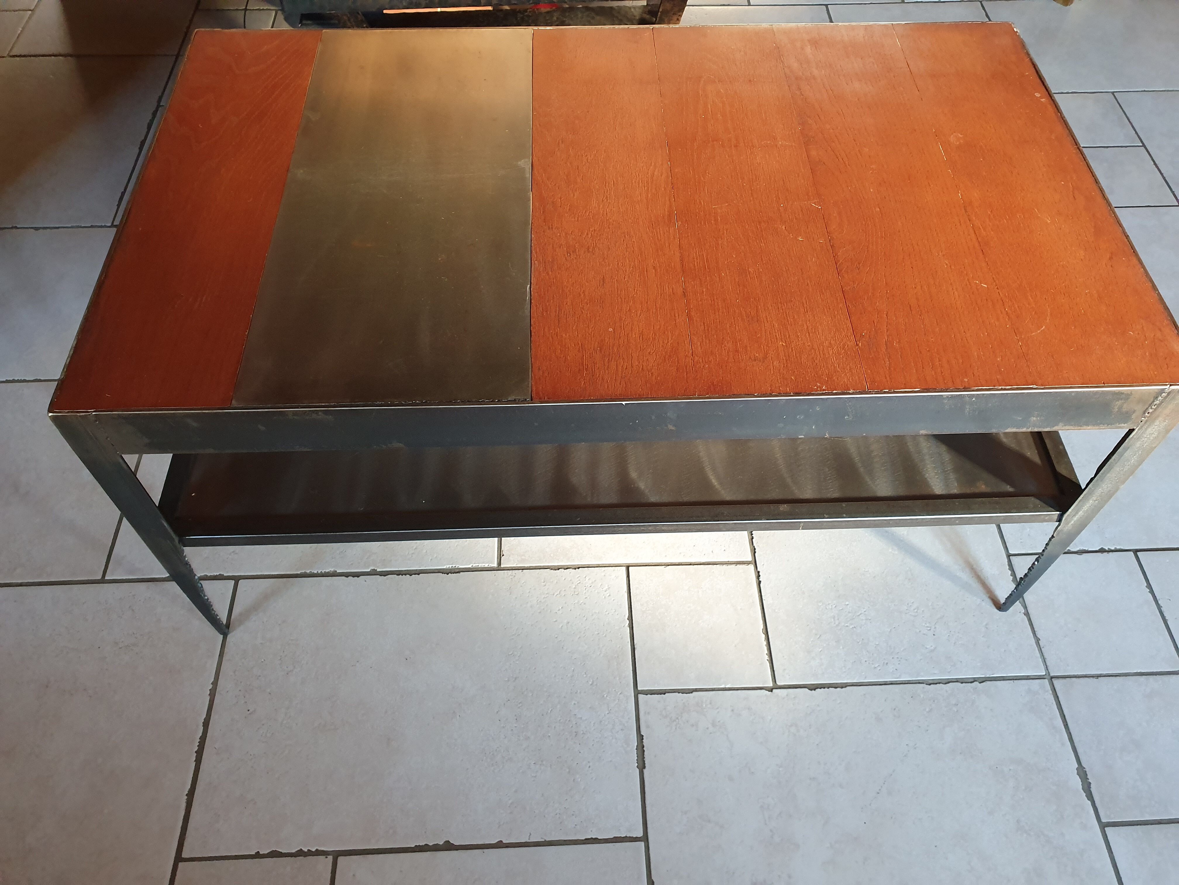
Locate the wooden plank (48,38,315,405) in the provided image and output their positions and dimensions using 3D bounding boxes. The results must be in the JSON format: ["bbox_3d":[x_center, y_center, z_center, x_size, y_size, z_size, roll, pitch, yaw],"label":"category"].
[{"bbox_3d":[-0.374,-0.247,0.883,0.143,0.020,0.548,-2,55,-2],"label":"wooden plank"}]

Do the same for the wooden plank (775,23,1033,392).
[{"bbox_3d":[0.294,-0.263,0.900,0.140,0.020,0.544,-1,55,-1],"label":"wooden plank"}]

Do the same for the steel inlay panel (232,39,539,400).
[{"bbox_3d":[-0.179,-0.255,0.881,0.244,0.005,0.546,-2,55,-2],"label":"steel inlay panel"}]

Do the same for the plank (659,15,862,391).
[{"bbox_3d":[0.152,-0.259,0.896,0.144,0.020,0.545,-1,55,-1],"label":"plank"}]

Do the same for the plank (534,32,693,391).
[{"bbox_3d":[0.012,-0.254,0.892,0.137,0.020,0.546,-1,55,-1],"label":"plank"}]

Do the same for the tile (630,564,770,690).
[{"bbox_3d":[0.133,0.226,1.091,0.158,0.010,0.158,-1,55,-2],"label":"tile"}]

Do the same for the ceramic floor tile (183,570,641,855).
[{"bbox_3d":[-0.192,0.301,1.037,0.489,0.010,0.320,-1,55,-2],"label":"ceramic floor tile"}]

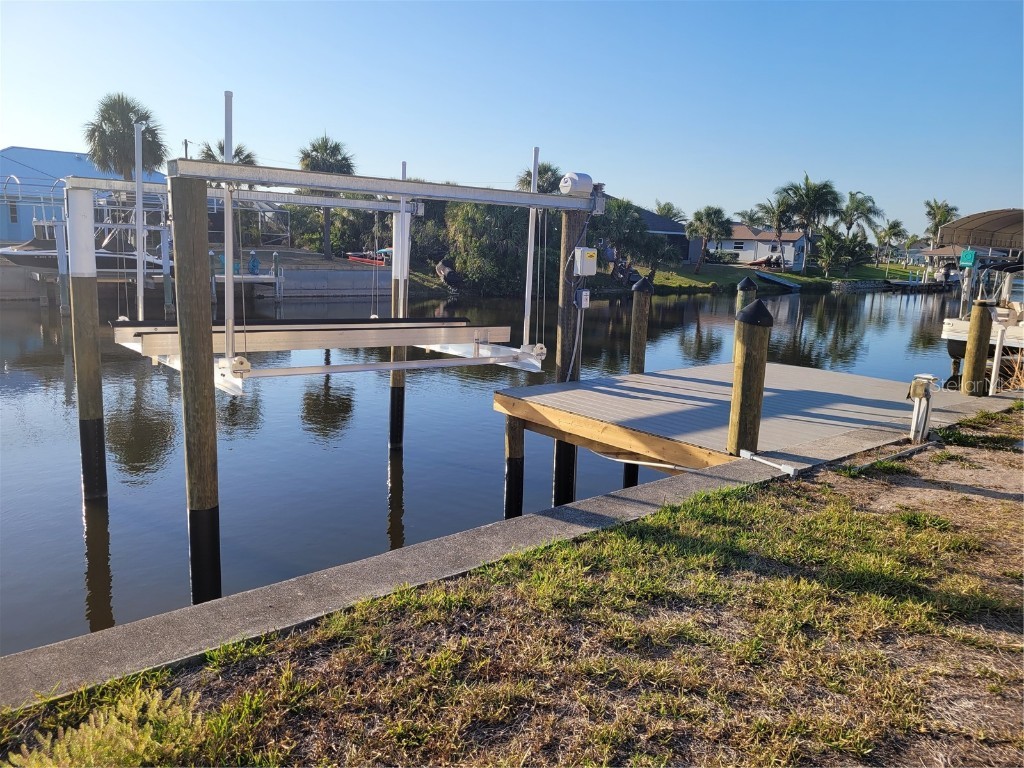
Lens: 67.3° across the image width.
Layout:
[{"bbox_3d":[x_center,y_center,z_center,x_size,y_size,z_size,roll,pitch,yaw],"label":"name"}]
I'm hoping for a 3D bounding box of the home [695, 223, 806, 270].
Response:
[{"bbox_3d":[26.386,-15.293,84.684,11.000,4.881,7.500,12,14,42],"label":"home"}]

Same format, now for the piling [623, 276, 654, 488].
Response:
[{"bbox_3d":[1.526,0.040,9.463,0.240,2.680,0.240,4,10,9],"label":"piling"}]

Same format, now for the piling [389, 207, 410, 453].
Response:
[{"bbox_3d":[-1.754,-0.765,11.854,0.245,3.654,0.245,-6,13,-39],"label":"piling"}]

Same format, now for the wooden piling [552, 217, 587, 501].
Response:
[{"bbox_3d":[0.643,-0.192,8.566,0.270,3.381,0.270,3,10,4],"label":"wooden piling"}]

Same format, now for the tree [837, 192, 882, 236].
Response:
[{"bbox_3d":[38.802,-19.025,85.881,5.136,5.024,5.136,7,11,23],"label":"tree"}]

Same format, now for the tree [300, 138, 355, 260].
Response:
[{"bbox_3d":[-10.117,-10.178,42.174,3.180,6.733,3.180,0,10,-14],"label":"tree"}]

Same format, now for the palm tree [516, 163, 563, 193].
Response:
[{"bbox_3d":[2.205,-14.271,64.000,4.160,8.460,4.160,2,10,1],"label":"palm tree"}]

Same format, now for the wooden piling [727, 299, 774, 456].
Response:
[{"bbox_3d":[1.799,-0.046,5.801,0.270,1.195,0.270,6,11,17],"label":"wooden piling"}]

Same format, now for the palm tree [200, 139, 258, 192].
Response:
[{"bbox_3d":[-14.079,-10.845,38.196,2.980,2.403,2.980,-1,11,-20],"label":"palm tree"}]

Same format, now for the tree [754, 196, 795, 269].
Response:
[{"bbox_3d":[30.776,-17.729,90.000,5.030,9.040,5.030,5,11,18],"label":"tree"}]

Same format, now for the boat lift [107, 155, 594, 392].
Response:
[{"bbox_3d":[-1.938,-1.282,8.809,4.772,2.038,3.775,-6,13,-39],"label":"boat lift"}]

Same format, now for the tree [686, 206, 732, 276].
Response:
[{"bbox_3d":[20.439,-15.031,80.000,4.580,7.400,4.580,4,10,14],"label":"tree"}]

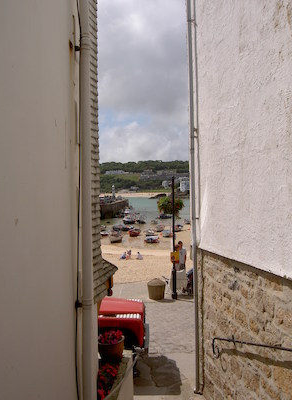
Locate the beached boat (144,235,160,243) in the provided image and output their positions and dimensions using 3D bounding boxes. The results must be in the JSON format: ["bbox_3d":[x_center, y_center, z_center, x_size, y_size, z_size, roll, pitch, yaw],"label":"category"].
[{"bbox_3d":[1.160,7.450,76.000,1.600,1.200,3.500,1,2,45],"label":"beached boat"}]

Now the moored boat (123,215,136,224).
[{"bbox_3d":[-5.200,6.350,124.000,2.200,2.600,6.000,0,2,37],"label":"moored boat"}]

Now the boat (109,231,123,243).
[{"bbox_3d":[-6.050,7.370,78.000,2.000,1.700,5.000,0,1,10],"label":"boat"}]

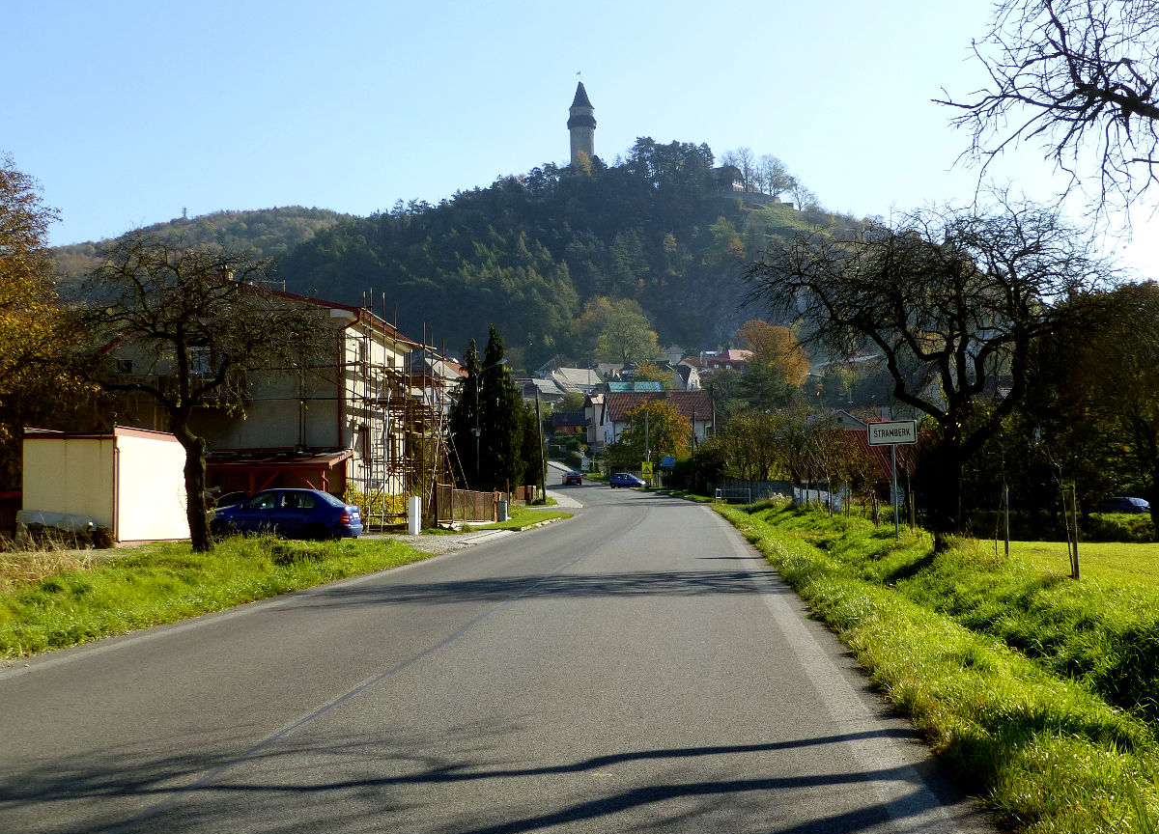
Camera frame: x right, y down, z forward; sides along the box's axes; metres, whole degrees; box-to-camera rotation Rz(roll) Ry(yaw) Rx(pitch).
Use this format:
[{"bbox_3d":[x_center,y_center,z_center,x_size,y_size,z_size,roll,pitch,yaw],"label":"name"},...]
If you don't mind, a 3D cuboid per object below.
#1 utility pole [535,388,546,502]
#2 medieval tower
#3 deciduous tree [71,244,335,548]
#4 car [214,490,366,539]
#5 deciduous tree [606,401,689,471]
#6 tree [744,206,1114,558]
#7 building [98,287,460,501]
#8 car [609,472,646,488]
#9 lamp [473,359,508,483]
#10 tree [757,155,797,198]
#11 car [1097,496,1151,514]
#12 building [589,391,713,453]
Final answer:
[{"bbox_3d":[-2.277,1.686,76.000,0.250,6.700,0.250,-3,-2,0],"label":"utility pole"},{"bbox_3d":[1.026,-123.151,555.000,12.200,39.000,12.200,-1,-4,0],"label":"medieval tower"},{"bbox_3d":[-8.205,-0.531,28.700,5.500,6.900,5.100,0,-2,0],"label":"deciduous tree"},{"bbox_3d":[-7.880,2.550,34.200,4.220,1.450,1.650,0,-3,4],"label":"car"},{"bbox_3d":[7.196,1.990,138.000,8.600,7.500,7.600,0,-2,0],"label":"deciduous tree"},{"bbox_3d":[6.631,-0.798,24.800,6.900,6.700,6.300,0,-2,0],"label":"tree"},{"bbox_3d":[-10.859,-0.012,46.293,8.600,8.000,9.300,-1,-4,5],"label":"building"},{"bbox_3d":[4.527,5.902,120.000,3.750,1.460,1.630,-1,-3,16],"label":"car"},{"bbox_3d":[-4.241,1.015,61.000,1.600,7.400,0.400,-1,-4,0],"label":"lamp"},{"bbox_3d":[81.280,-99.652,540.000,16.500,17.600,16.500,-1,-4,0],"label":"tree"},{"bbox_3d":[32.740,5.510,78.000,1.750,1.450,4.200,1,-4,-21],"label":"car"},{"bbox_3d":[8.541,0.745,155.000,13.500,7.600,10.000,0,-3,-8],"label":"building"}]

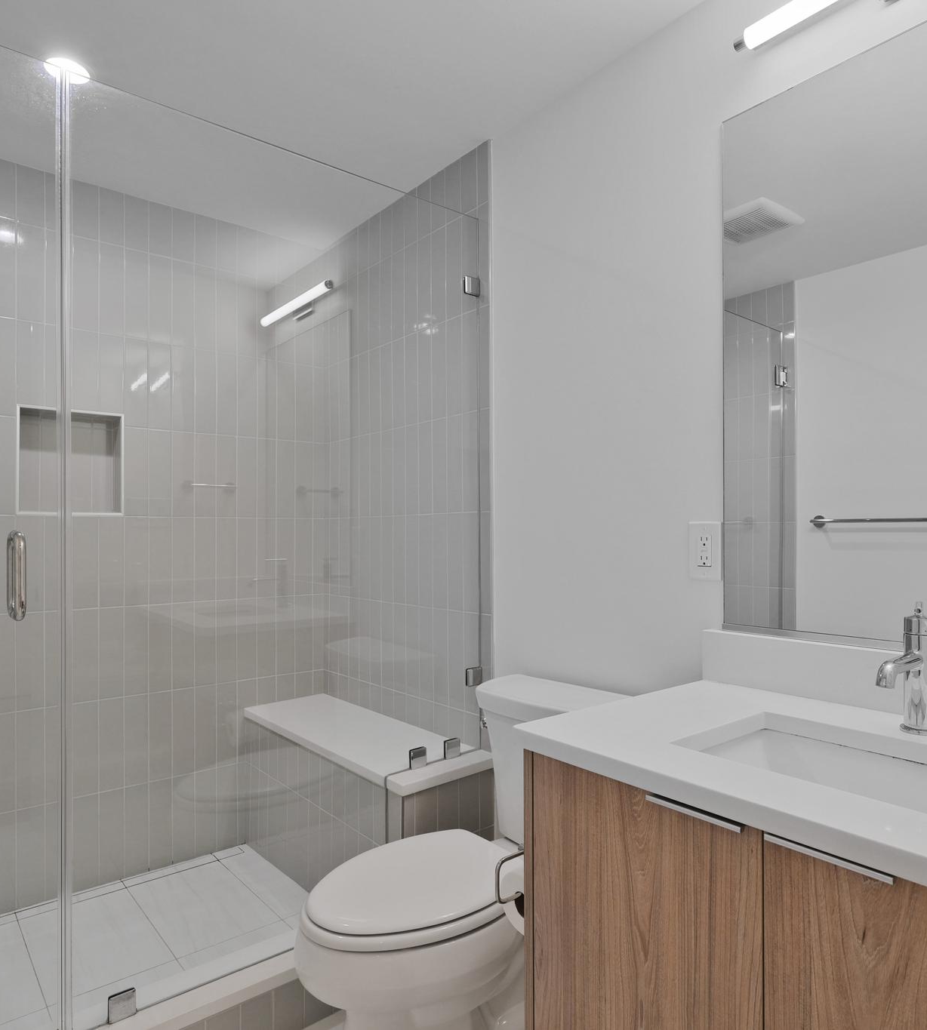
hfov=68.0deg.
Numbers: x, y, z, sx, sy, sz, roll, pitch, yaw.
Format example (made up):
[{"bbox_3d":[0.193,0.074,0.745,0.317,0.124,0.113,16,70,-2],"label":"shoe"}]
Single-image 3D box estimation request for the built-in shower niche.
[{"bbox_3d":[-1.304,-0.169,2.276,0.303,0.340,0.108,1,-1,-39],"label":"built-in shower niche"}]

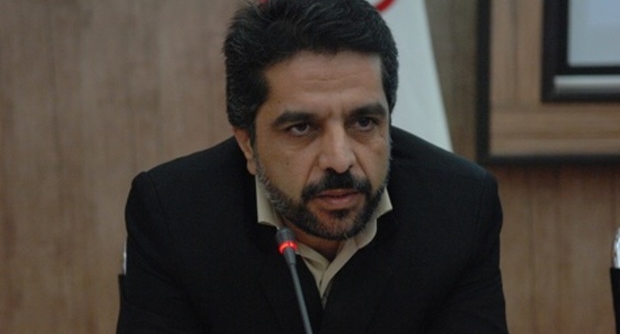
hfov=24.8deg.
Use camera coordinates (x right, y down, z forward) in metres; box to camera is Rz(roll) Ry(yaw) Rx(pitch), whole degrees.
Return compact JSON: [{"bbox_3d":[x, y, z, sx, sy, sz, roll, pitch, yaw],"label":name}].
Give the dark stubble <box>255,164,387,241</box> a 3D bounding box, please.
[{"bbox_3d":[0.017,0.035,1.430,0.133,0.082,0.100,-3,5,-14],"label":"dark stubble"}]

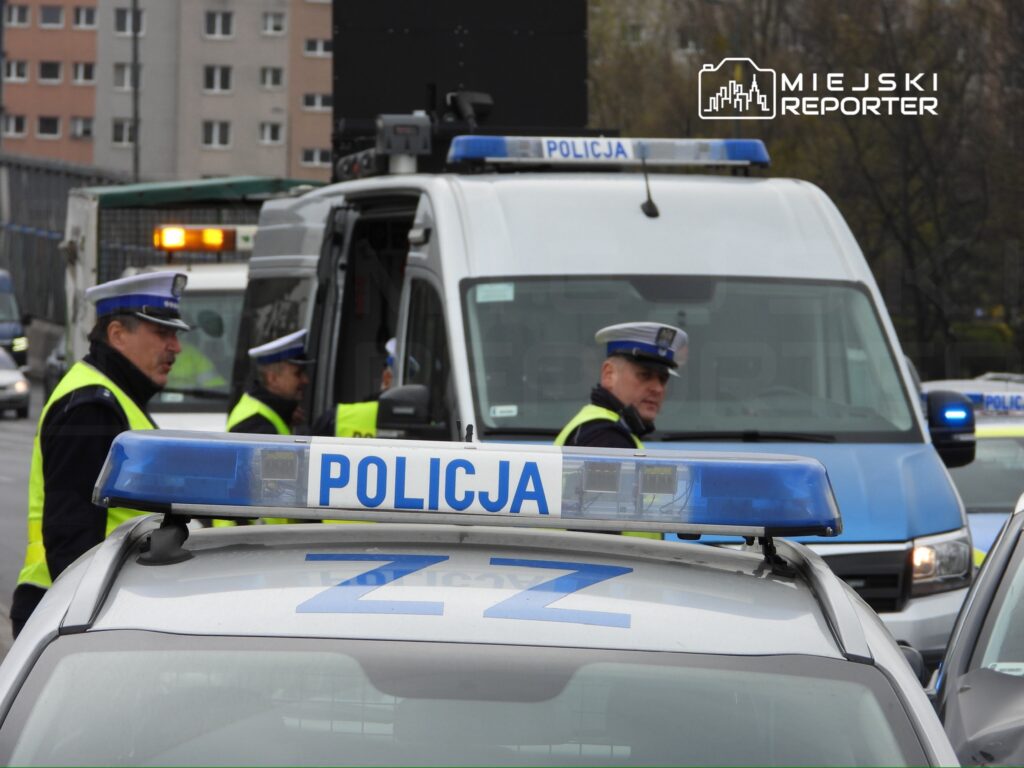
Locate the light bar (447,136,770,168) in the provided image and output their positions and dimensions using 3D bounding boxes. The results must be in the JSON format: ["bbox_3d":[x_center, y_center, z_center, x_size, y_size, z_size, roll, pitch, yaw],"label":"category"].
[{"bbox_3d":[0.404,-0.969,33.900,1.330,0.115,0.300,1,0,-10],"label":"light bar"}]

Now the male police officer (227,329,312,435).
[{"bbox_3d":[-1.085,0.710,35.500,0.420,1.880,0.520,1,0,-6],"label":"male police officer"}]

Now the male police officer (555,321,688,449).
[{"bbox_3d":[0.290,0.755,23.900,0.420,1.870,0.540,1,0,18],"label":"male police officer"}]

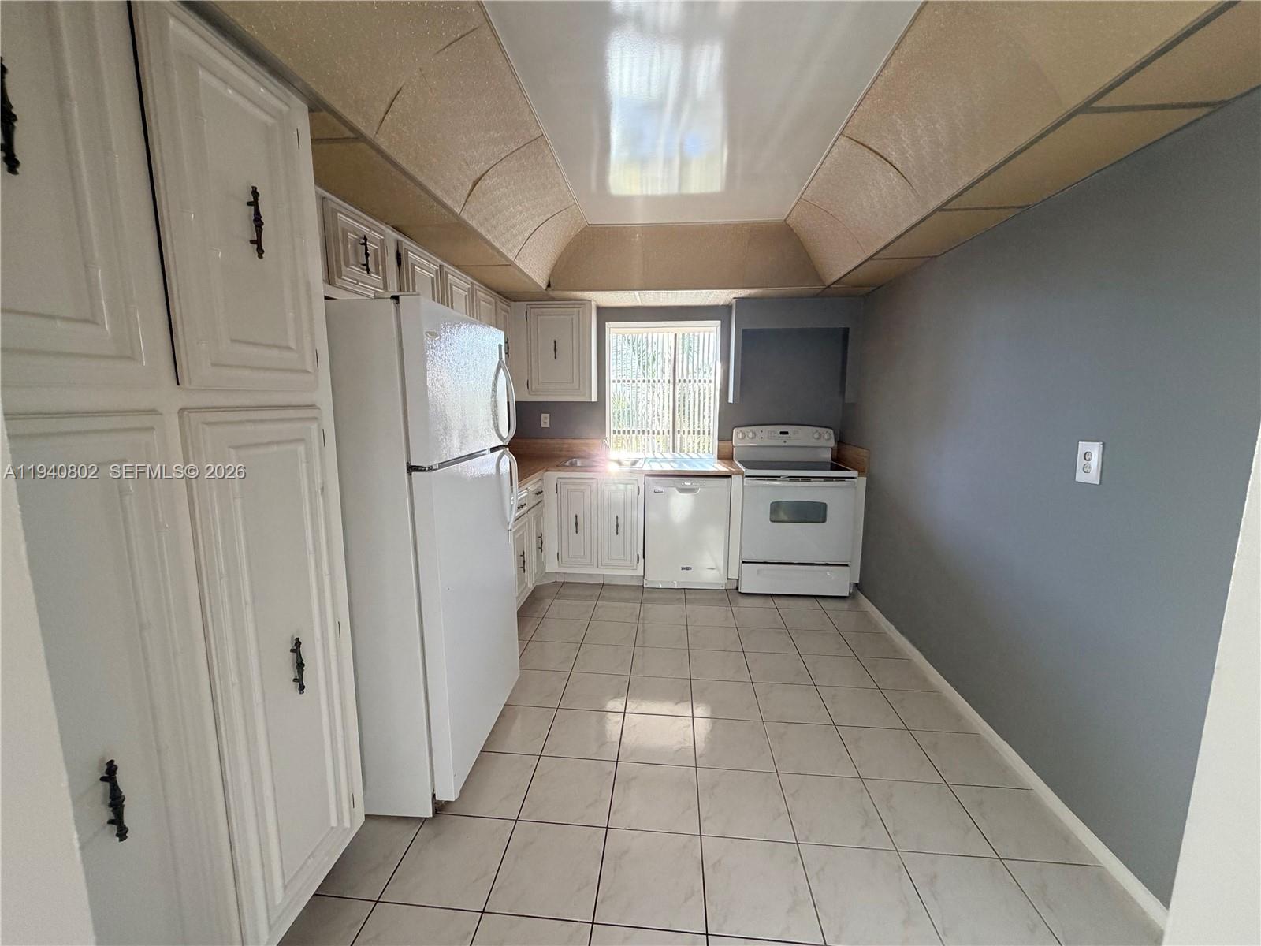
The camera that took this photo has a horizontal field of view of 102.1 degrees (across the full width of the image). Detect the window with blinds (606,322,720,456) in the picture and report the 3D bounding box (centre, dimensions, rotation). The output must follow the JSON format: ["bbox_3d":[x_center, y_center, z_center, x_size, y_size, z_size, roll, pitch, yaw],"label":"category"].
[{"bbox_3d":[0.259,-0.660,4.129,0.910,1.086,0.092,1,9,5],"label":"window with blinds"}]

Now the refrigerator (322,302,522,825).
[{"bbox_3d":[-0.927,0.276,1.966,0.788,1.696,0.736,1,9,5],"label":"refrigerator"}]

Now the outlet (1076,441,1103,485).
[{"bbox_3d":[1.485,-0.035,1.660,0.012,0.131,0.094,1,9,5],"label":"outlet"}]

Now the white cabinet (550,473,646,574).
[{"bbox_3d":[-0.240,0.346,4.013,0.715,0.753,0.594,1,9,5],"label":"white cabinet"}]

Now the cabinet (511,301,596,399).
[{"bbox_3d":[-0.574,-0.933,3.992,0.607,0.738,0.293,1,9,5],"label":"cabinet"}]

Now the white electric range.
[{"bbox_3d":[1.203,0.254,3.834,0.767,1.181,0.647,1,9,5],"label":"white electric range"}]

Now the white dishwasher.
[{"bbox_3d":[0.426,0.406,3.955,0.607,0.833,0.585,1,9,5],"label":"white dishwasher"}]

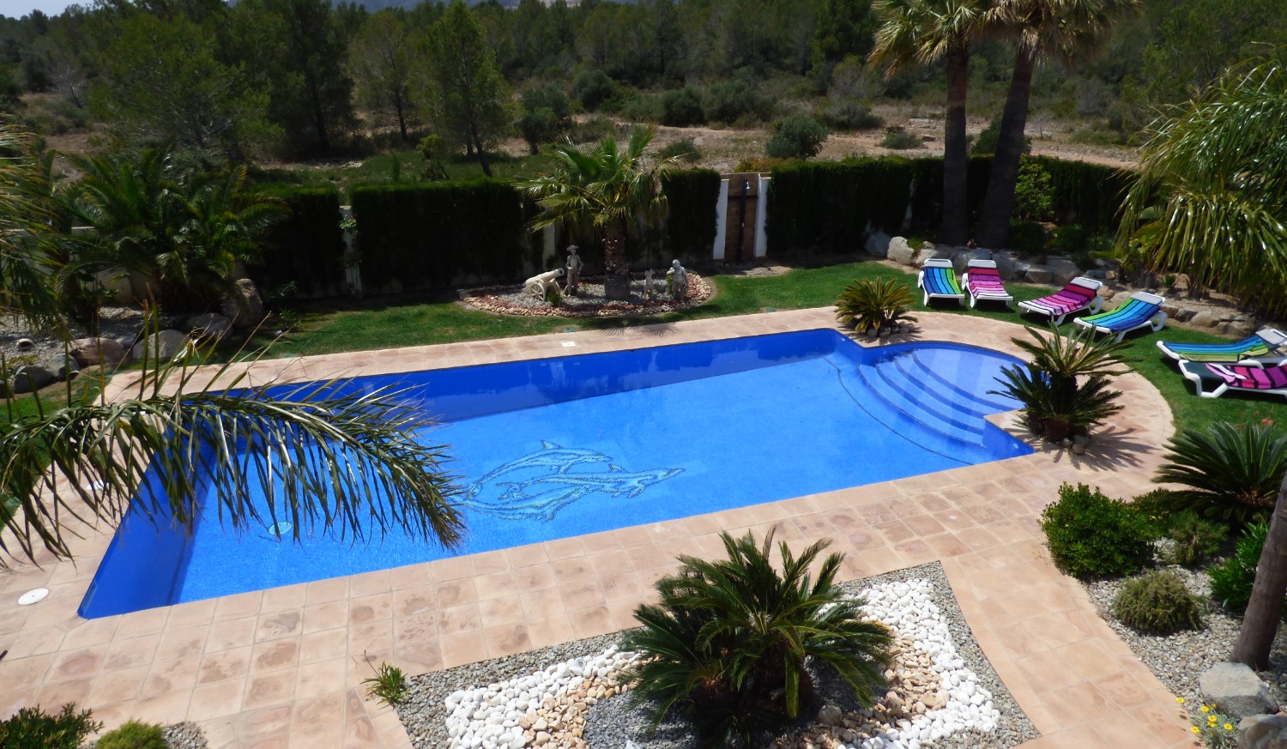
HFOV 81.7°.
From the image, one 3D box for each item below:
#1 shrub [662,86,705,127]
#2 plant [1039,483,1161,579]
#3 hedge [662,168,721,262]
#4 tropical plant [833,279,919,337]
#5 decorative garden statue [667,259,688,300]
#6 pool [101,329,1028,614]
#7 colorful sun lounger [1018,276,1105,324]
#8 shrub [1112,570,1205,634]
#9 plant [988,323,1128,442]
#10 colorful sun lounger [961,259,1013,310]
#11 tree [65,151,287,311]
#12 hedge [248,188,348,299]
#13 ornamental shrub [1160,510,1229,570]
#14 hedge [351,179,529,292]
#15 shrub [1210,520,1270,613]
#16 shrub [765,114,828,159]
[{"bbox_3d":[2.673,-18.070,50.081,2.975,2.609,2.975,2,23,2],"label":"shrub"},{"bbox_3d":[4.631,1.581,7.585,1.017,0.918,1.017,17,28,33],"label":"plant"},{"bbox_3d":[1.145,-4.016,18.879,1.400,2.250,0.750,-7,24,-16],"label":"hedge"},{"bbox_3d":[4.164,-1.192,13.407,1.450,0.930,1.450,9,24,16],"label":"tropical plant"},{"bbox_3d":[0.671,-1.850,14.611,0.420,0.820,0.360,7,24,11],"label":"decorative garden statue"},{"bbox_3d":[0.332,1.170,10.607,12.630,1.400,4.870,-6,24,-18],"label":"pool"},{"bbox_3d":[8.644,-1.550,15.363,1.850,0.640,0.720,-14,27,-30],"label":"colorful sun lounger"},{"bbox_3d":[4.531,1.970,6.547,0.750,0.430,0.750,20,29,37],"label":"shrub"},{"bbox_3d":[5.414,0.109,9.782,1.600,1.450,1.600,15,27,28],"label":"plant"},{"bbox_3d":[7.594,-1.997,16.380,0.720,0.640,1.850,6,24,12],"label":"colorful sun lounger"},{"bbox_3d":[-8.774,-2.715,14.116,3.650,2.950,3.400,-13,27,-29],"label":"tree"},{"bbox_3d":[-6.667,-2.434,14.218,1.750,2.050,0.800,-9,25,-23],"label":"hedge"},{"bbox_3d":[5.578,1.663,7.476,0.650,0.490,0.590,22,31,38],"label":"ornamental shrub"},{"bbox_3d":[-4.503,-3.082,16.482,3.650,2.300,0.800,-7,24,-16],"label":"hedge"},{"bbox_3d":[5.402,1.733,6.686,0.650,0.800,0.650,-20,31,-41],"label":"shrub"},{"bbox_3d":[7.097,-10.934,34.241,2.800,2.000,2.660,6,24,10],"label":"shrub"}]

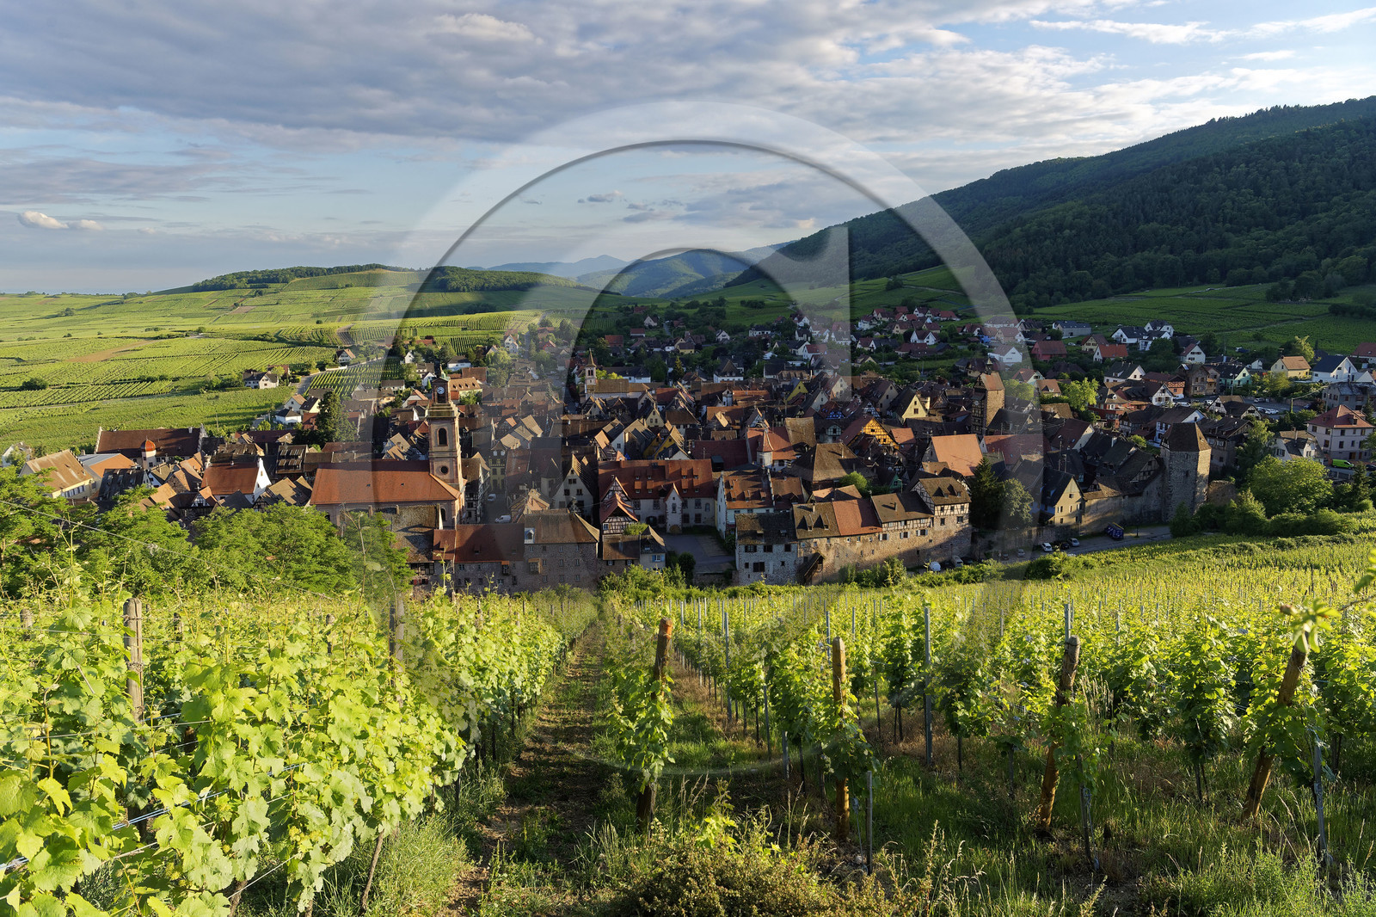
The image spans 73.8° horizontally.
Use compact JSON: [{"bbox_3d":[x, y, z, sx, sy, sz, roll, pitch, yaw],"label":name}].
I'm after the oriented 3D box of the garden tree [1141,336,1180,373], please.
[{"bbox_3d":[182.702,-40.135,355.005,12.952,14.510,11.656,5,12,27],"label":"garden tree"}]

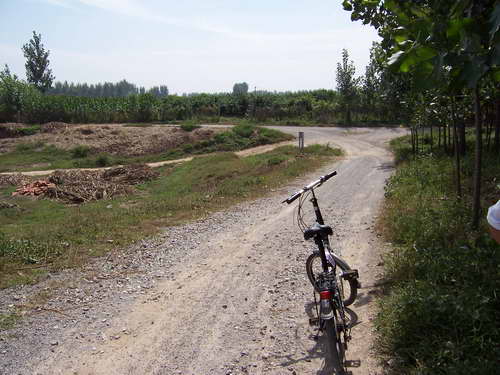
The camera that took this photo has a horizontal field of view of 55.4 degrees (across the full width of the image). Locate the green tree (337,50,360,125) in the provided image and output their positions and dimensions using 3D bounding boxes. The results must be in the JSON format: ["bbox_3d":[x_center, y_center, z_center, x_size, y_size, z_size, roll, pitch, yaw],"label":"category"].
[{"bbox_3d":[7.110,-7.422,35.246,1.701,5.514,1.701,0,10,0],"label":"green tree"}]

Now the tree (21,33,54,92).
[{"bbox_3d":[-20.411,-10.986,46.801,3.191,8.498,3.191,0,10,0],"label":"tree"}]

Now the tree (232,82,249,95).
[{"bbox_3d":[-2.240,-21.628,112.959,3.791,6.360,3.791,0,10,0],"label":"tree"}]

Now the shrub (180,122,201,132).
[{"bbox_3d":[-3.280,-3.308,26.327,1.105,0.525,0.939,0,10,0],"label":"shrub"}]

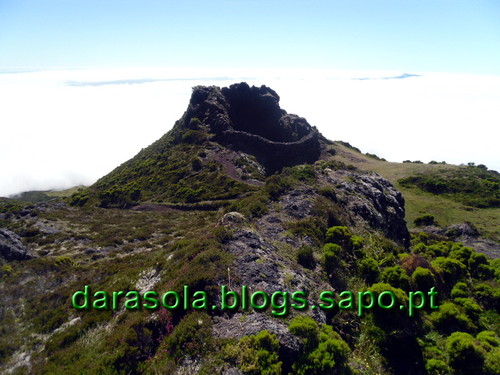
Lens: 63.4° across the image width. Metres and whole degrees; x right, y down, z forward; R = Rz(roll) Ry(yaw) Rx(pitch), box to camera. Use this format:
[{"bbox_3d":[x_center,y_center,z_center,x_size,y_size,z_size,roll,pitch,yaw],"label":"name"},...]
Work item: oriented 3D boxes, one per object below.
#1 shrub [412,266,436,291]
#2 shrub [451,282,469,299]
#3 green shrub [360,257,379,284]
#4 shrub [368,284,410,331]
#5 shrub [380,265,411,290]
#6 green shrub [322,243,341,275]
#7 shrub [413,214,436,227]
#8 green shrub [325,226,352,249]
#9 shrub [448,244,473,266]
[{"bbox_3d":[4.876,2.557,11.300,0.680,0.680,0.660,1,16,0],"label":"shrub"},{"bbox_3d":[5.336,2.644,10.300,0.445,0.448,0.422,0,16,0],"label":"shrub"},{"bbox_3d":[3.162,2.196,10.700,0.462,0.741,0.485,0,16,0],"label":"green shrub"},{"bbox_3d":[3.151,2.707,9.200,0.930,1.000,0.900,1,16,0],"label":"shrub"},{"bbox_3d":[3.598,2.258,10.000,0.720,0.707,0.684,0,16,0],"label":"shrub"},{"bbox_3d":[2.177,1.896,10.800,0.466,0.855,0.490,0,16,0],"label":"green shrub"},{"bbox_3d":[9.547,1.812,22.000,1.161,0.685,1.103,0,16,0],"label":"shrub"},{"bbox_3d":[2.626,1.516,12.000,0.806,0.718,0.766,0,16,0],"label":"green shrub"},{"bbox_3d":[6.767,2.173,13.000,0.748,0.810,0.711,0,16,0],"label":"shrub"}]

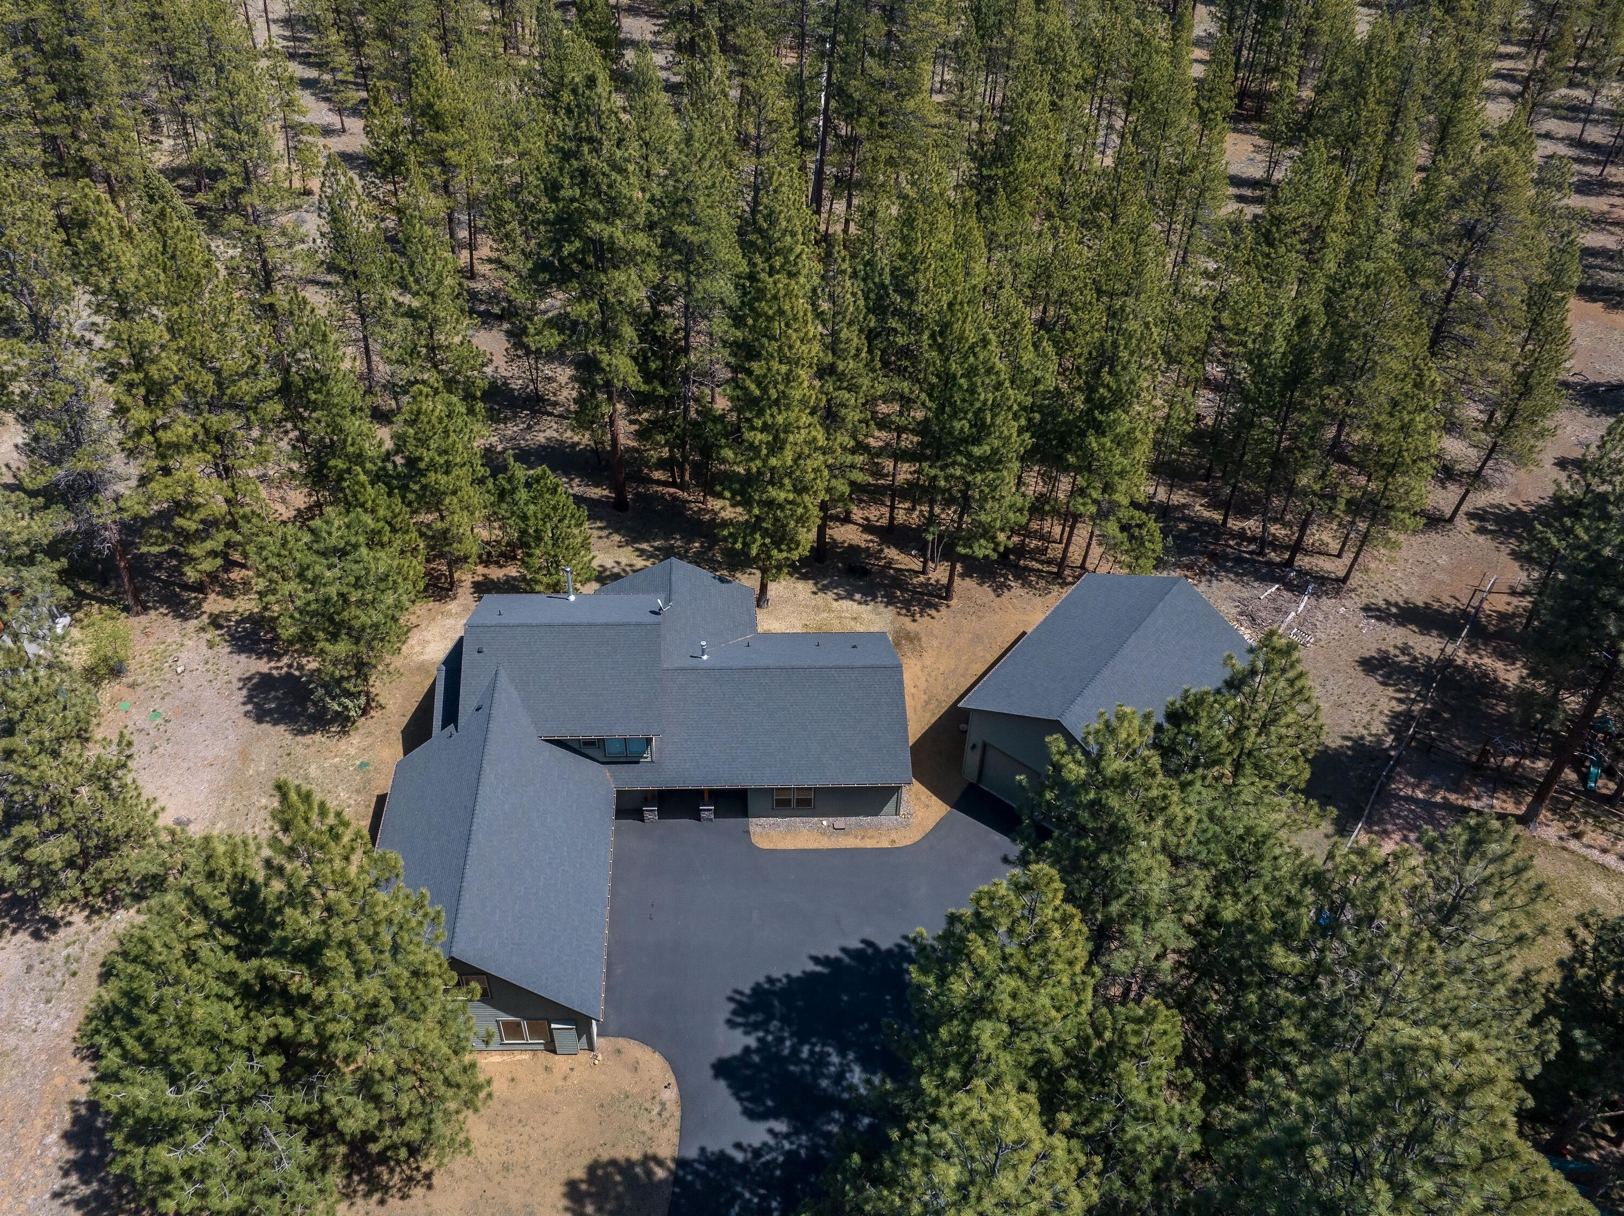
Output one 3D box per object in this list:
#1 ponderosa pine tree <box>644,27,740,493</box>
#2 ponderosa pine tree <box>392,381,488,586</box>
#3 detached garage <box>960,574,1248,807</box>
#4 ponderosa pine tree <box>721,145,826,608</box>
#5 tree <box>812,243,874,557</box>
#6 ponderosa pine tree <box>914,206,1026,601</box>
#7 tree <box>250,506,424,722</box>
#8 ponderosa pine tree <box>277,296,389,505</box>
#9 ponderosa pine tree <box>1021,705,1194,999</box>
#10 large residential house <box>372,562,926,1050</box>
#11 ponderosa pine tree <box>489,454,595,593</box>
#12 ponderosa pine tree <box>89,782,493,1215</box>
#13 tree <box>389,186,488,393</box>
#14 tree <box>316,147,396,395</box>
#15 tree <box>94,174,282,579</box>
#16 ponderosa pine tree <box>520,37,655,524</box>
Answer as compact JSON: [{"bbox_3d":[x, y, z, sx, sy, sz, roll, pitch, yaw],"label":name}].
[{"bbox_3d":[-7.039,-18.602,66.179,5.800,28.110,5.800,5,40,0],"label":"ponderosa pine tree"},{"bbox_3d":[-21.279,-6.298,63.719,5.300,13.690,5.300,3,40,0],"label":"ponderosa pine tree"},{"bbox_3d":[15.347,4.732,57.873,10.308,7.826,13.521,29,47,26],"label":"detached garage"},{"bbox_3d":[-1.874,-10.268,58.110,5.600,26.500,5.600,5,40,0],"label":"ponderosa pine tree"},{"bbox_3d":[1.244,-10.778,65.420,4.200,20.372,4.200,3,40,0],"label":"tree"},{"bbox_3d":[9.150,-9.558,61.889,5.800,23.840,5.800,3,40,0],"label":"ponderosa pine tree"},{"bbox_3d":[-23.034,0.442,53.860,8.000,12.770,8.000,5,40,0],"label":"tree"},{"bbox_3d":[-29.623,-11.709,69.026,6.000,14.235,6.000,3,40,0],"label":"ponderosa pine tree"},{"bbox_3d":[11.988,9.654,43.929,6.700,16.300,6.700,5,40,0],"label":"ponderosa pine tree"},{"bbox_3d":[-7.081,6.519,52.064,23.890,8.000,25.750,0,40,-6],"label":"large residential house"},{"bbox_3d":[-15.382,-4.840,63.879,6.000,8.960,6.000,5,40,0],"label":"ponderosa pine tree"},{"bbox_3d":[-17.442,12.044,37.290,12.400,17.200,12.400,5,40,0],"label":"ponderosa pine tree"},{"bbox_3d":[-26.385,-20.396,77.460,5.800,16.769,5.800,3,40,0],"label":"tree"},{"bbox_3d":[-31.508,-22.351,76.866,4.700,16.720,4.700,5,40,0],"label":"tree"},{"bbox_3d":[-33.050,-9.777,59.269,8.600,23.659,8.600,3,40,0],"label":"tree"},{"bbox_3d":[-12.952,-17.396,63.960,7.200,28.320,7.200,5,40,0],"label":"ponderosa pine tree"}]

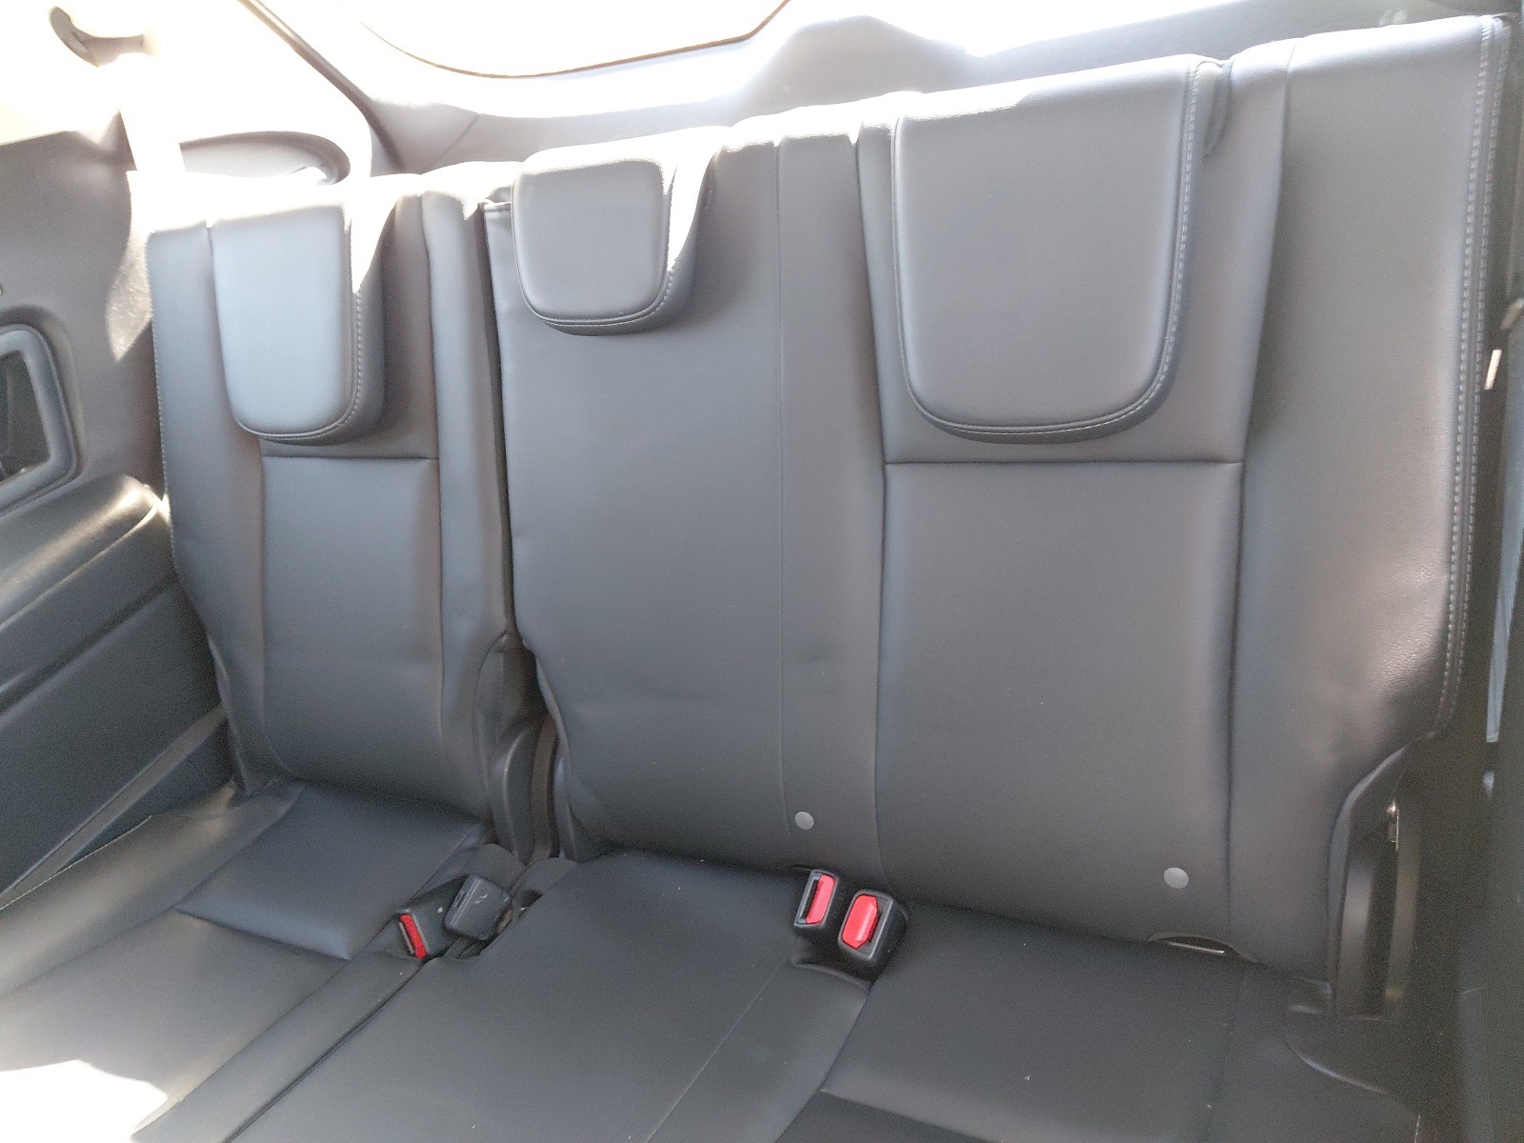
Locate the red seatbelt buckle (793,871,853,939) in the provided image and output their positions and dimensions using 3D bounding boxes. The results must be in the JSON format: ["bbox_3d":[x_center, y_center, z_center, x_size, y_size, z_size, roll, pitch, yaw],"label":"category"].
[{"bbox_3d":[0.051,0.267,0.877,0.026,0.045,0.046,7,64,28],"label":"red seatbelt buckle"}]

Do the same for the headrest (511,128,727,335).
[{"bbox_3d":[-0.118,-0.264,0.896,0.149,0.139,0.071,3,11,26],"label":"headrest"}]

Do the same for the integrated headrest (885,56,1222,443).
[{"bbox_3d":[0.194,-0.205,0.749,0.201,0.230,0.076,3,11,26],"label":"integrated headrest"}]

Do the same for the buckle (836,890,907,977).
[{"bbox_3d":[0.087,0.278,0.848,0.030,0.049,0.051,9,65,29],"label":"buckle"}]

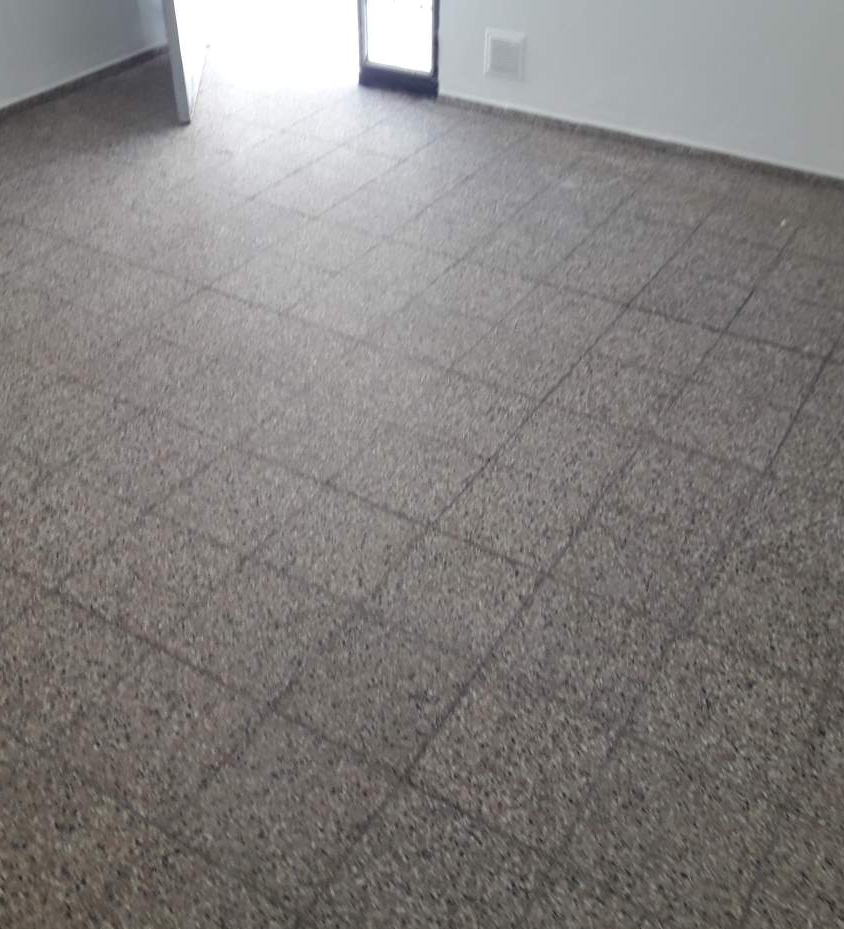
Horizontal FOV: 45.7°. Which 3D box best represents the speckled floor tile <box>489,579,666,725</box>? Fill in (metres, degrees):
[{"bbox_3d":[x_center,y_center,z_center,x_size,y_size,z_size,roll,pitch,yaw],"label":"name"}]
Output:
[{"bbox_3d":[0.334,0.377,2.053,0.298,0.020,0.298,21,43,24],"label":"speckled floor tile"}]

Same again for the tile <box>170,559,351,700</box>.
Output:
[{"bbox_3d":[-0.333,0.345,2.112,0.295,0.020,0.295,21,43,24],"label":"tile"}]

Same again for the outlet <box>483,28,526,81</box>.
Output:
[{"bbox_3d":[0.346,-1.735,4.254,0.188,0.190,0.022,21,43,24],"label":"outlet"}]

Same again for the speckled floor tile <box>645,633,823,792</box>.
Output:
[{"bbox_3d":[0.591,0.474,1.931,0.298,0.020,0.298,21,43,24],"label":"speckled floor tile"}]

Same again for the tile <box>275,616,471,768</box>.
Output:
[{"bbox_3d":[-0.084,0.447,1.983,0.295,0.020,0.295,21,43,24],"label":"tile"}]

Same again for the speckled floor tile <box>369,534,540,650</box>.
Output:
[{"bbox_3d":[0.073,0.276,2.195,0.295,0.020,0.295,21,43,24],"label":"speckled floor tile"}]

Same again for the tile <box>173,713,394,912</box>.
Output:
[{"bbox_3d":[-0.240,0.609,1.782,0.295,0.020,0.295,21,43,24],"label":"tile"}]

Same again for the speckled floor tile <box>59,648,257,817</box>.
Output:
[{"bbox_3d":[-0.490,0.505,1.894,0.298,0.020,0.298,21,43,24],"label":"speckled floor tile"}]

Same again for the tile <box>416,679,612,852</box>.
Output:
[{"bbox_3d":[0.179,0.538,1.852,0.298,0.020,0.298,21,43,24],"label":"tile"}]

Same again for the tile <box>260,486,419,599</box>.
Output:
[{"bbox_3d":[-0.180,0.184,2.296,0.298,0.020,0.298,21,43,24],"label":"tile"}]

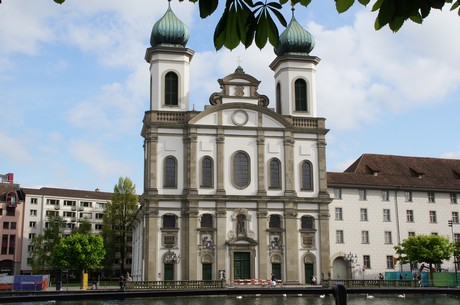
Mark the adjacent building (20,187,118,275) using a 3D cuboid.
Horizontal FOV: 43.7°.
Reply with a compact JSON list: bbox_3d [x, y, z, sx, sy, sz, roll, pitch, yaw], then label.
[{"bbox_3d":[-40.840,21.353,146.382,25.500,22.600,12.000,8,-15,-35],"label":"adjacent building"}]

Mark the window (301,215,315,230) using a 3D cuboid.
[{"bbox_3d":[11.711,10.609,86.785,2.122,2.287,0.400,2,-12,-10],"label":"window"}]

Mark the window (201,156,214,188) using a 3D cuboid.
[{"bbox_3d":[-3.482,3.041,87.385,2.102,4.935,0.500,2,-12,-10],"label":"window"}]

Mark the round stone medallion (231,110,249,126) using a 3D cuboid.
[{"bbox_3d":[1.527,-5.162,86.761,2.600,2.600,0.300,2,-11,-10],"label":"round stone medallion"}]

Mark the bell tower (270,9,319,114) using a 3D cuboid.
[{"bbox_3d":[11.222,-15.531,99.323,7.500,21.800,7.500,2,-12,-10],"label":"bell tower"}]

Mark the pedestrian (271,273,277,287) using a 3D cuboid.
[{"bbox_3d":[5.609,16.339,73.500,0.600,1.720,0.500,2,-12,-10],"label":"pedestrian"}]

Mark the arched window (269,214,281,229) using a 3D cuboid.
[{"bbox_3d":[6.840,10.540,87.720,1.952,2.160,0.500,2,-12,-10],"label":"arched window"}]

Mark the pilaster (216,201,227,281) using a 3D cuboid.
[{"bbox_3d":[-1.222,13.342,85.299,1.349,12.344,0.600,2,-12,-10],"label":"pilaster"}]

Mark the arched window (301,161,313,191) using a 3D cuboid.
[{"bbox_3d":[12.142,3.689,91.198,2.117,4.876,0.500,2,-12,-10],"label":"arched window"}]

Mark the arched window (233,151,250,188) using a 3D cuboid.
[{"bbox_3d":[1.698,2.616,85.633,2.901,5.903,0.400,2,-12,-10],"label":"arched window"}]

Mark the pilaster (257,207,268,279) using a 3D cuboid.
[{"bbox_3d":[4.759,13.197,83.657,1.566,11.069,0.500,2,-12,-10],"label":"pilaster"}]

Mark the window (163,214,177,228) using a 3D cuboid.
[{"bbox_3d":[-9.040,10.289,85.818,2.055,2.157,0.500,2,-12,-10],"label":"window"}]

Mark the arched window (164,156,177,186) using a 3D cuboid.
[{"bbox_3d":[-8.738,2.890,84.702,1.925,4.694,0.400,2,-12,-10],"label":"arched window"}]

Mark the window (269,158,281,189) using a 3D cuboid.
[{"bbox_3d":[6.947,3.331,89.279,2.115,5.027,0.500,2,-12,-10],"label":"window"}]

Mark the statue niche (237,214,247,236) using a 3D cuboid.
[{"bbox_3d":[1.690,10.732,84.093,1.488,3.225,0.800,2,-12,-10],"label":"statue niche"}]

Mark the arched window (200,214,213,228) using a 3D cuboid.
[{"bbox_3d":[-3.343,9.954,83.131,1.823,2.062,0.400,2,-12,-10],"label":"arched window"}]

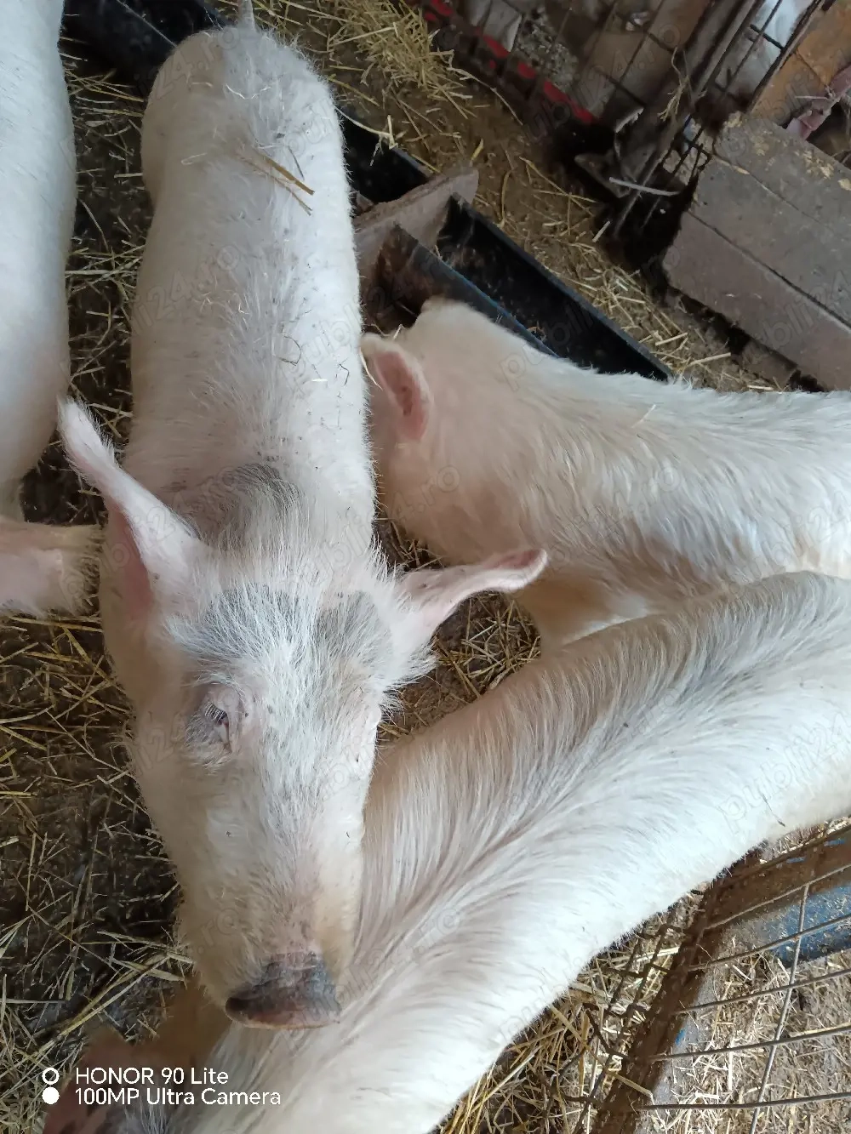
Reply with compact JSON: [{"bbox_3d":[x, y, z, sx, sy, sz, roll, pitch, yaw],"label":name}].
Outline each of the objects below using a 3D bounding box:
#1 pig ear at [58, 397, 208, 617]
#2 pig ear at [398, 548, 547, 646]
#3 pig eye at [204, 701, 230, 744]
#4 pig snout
[{"bbox_3d":[-0.197,-0.039,0.605,0.047,0.075,0.150,-28,85,15],"label":"pig ear"},{"bbox_3d":[0.033,0.019,0.645,0.118,0.042,0.075,-20,22,-12],"label":"pig ear"},{"bbox_3d":[-0.135,0.101,0.575,0.012,0.017,0.027,-24,92,-47],"label":"pig eye"},{"bbox_3d":[-0.089,0.258,0.545,0.065,0.047,0.036,1,81,-25],"label":"pig snout"}]

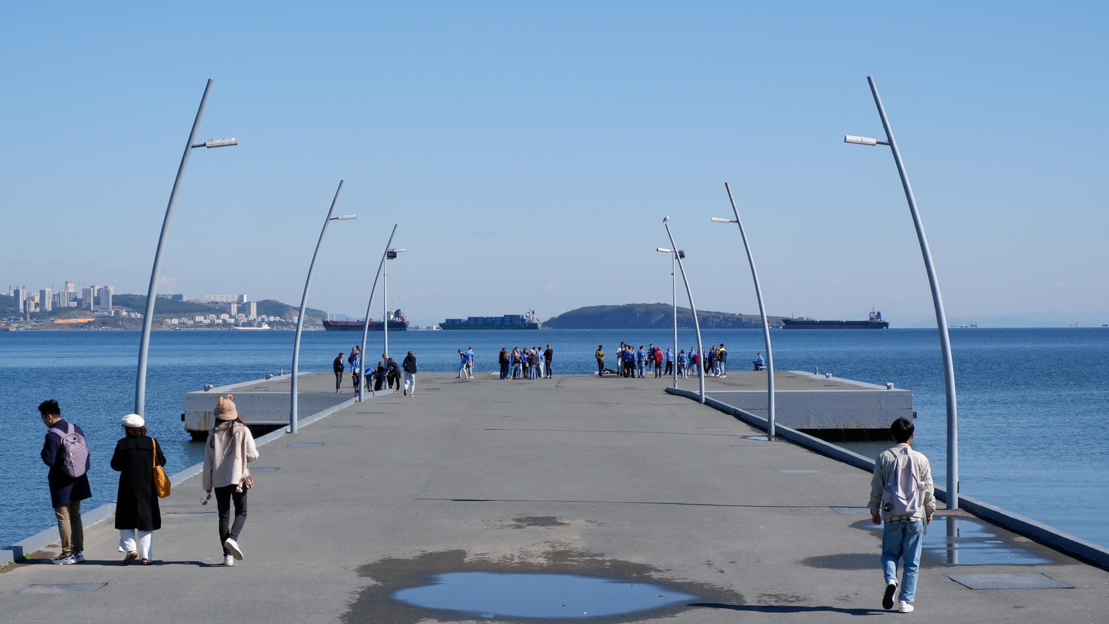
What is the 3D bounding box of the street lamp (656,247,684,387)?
[{"bbox_3d":[4.522,0.282,75.000,1.120,5.660,0.400,0,0,-1],"label":"street lamp"}]

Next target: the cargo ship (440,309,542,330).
[{"bbox_3d":[-91.372,10.845,2750.000,145.000,30.000,23.000,0,0,12],"label":"cargo ship"}]

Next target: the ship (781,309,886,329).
[{"bbox_3d":[352.477,9.138,2400.000,132.000,25.000,19.500,0,0,12],"label":"ship"}]

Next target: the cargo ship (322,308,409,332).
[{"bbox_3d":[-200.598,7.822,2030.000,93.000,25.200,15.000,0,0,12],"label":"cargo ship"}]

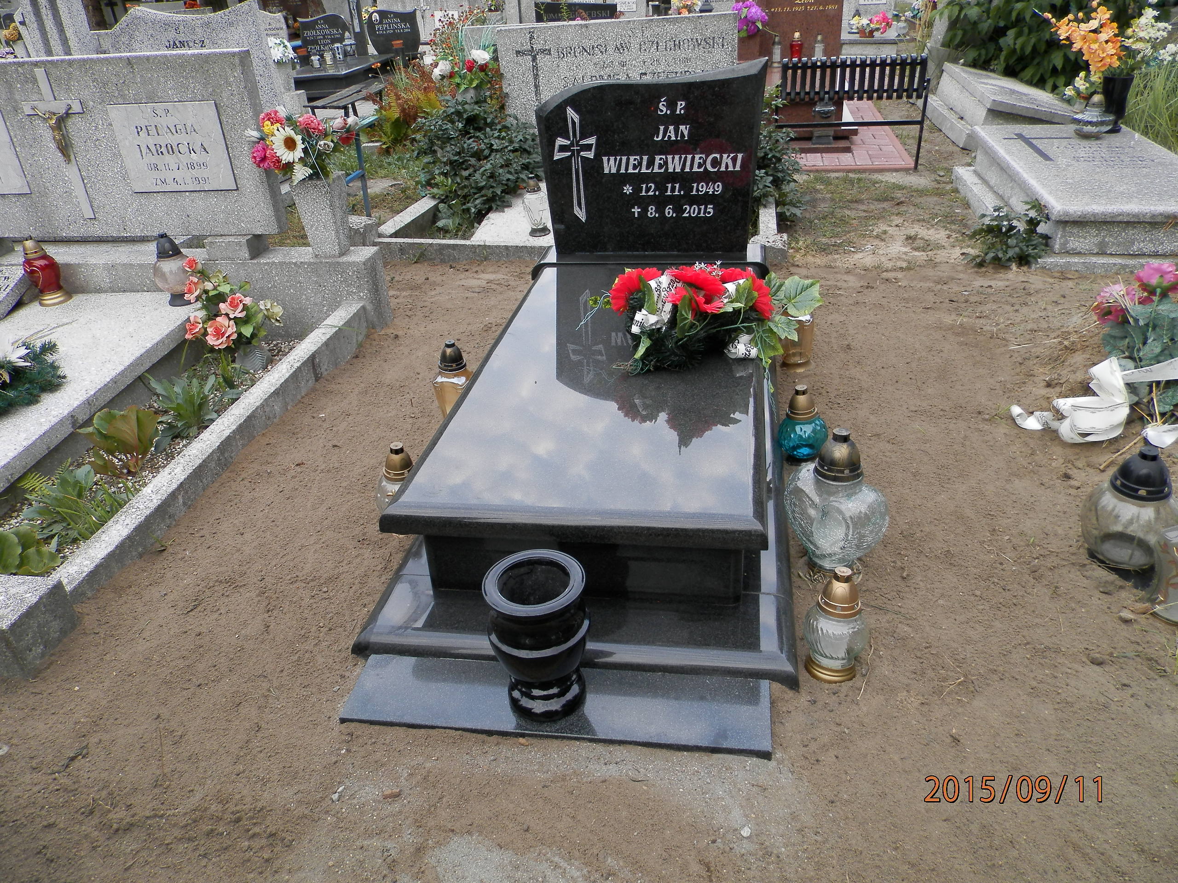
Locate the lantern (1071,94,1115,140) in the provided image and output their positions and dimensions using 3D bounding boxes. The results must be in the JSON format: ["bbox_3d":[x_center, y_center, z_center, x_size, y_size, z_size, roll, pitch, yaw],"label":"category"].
[{"bbox_3d":[3.049,-1.962,5.104,0.250,0.235,0.250,1,29,10],"label":"lantern"}]

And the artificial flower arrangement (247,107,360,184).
[{"bbox_3d":[-1.041,-1.071,3.100,0.380,0.270,0.270,4,33,12],"label":"artificial flower arrangement"}]

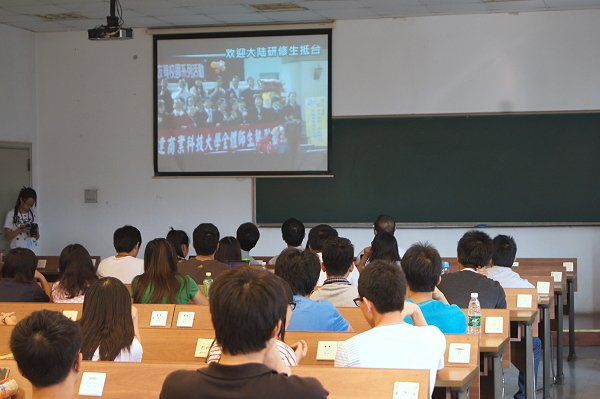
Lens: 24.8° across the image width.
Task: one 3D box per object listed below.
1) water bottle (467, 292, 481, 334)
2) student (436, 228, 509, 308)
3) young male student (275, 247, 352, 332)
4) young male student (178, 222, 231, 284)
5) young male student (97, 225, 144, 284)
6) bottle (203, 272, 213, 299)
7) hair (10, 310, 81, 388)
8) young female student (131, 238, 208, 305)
[{"bbox_3d":[0.861,0.576,6.767,0.065,0.225,0.065,0,0,15],"label":"water bottle"},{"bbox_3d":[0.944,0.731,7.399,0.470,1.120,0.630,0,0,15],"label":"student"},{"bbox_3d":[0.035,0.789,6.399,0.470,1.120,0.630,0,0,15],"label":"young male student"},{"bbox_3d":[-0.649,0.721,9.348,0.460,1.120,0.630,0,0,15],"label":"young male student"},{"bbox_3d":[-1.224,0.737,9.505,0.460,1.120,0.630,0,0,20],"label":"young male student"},{"bbox_3d":[-0.579,0.572,8.654,0.064,0.218,0.064,0,0,15],"label":"bottle"},{"bbox_3d":[-0.763,0.450,4.100,0.205,0.235,0.235,0,0,15],"label":"hair"},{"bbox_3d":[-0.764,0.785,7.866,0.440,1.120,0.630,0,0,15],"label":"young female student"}]

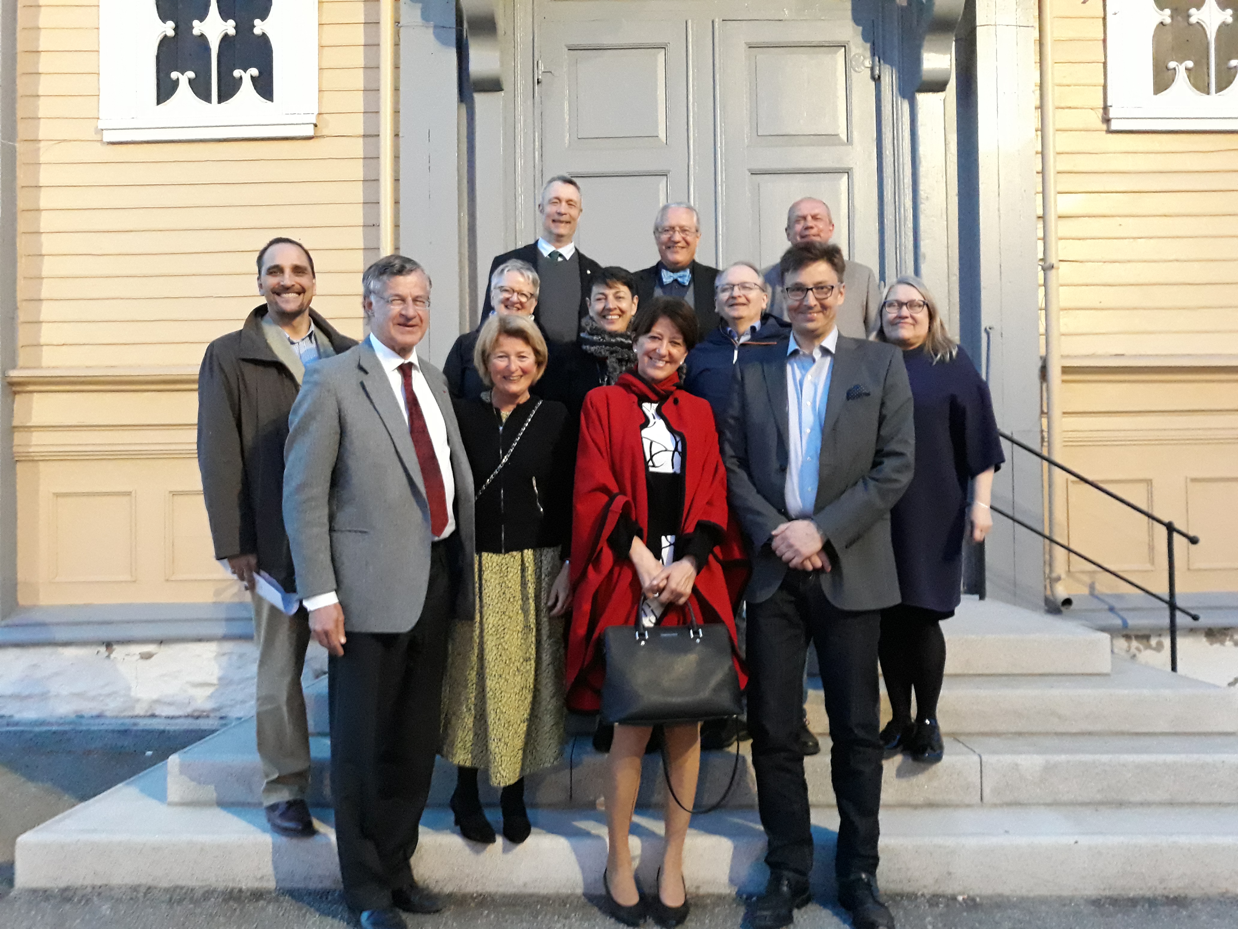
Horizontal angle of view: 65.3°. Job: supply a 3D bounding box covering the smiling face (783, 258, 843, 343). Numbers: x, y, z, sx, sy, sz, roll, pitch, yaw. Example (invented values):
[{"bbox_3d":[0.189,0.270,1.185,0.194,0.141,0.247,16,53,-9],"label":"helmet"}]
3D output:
[{"bbox_3d":[0.547,-0.453,2.710,0.166,0.238,0.170,-2,-2,19],"label":"smiling face"}]

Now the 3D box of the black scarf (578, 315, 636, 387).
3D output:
[{"bbox_3d":[-0.025,-0.384,3.290,0.250,0.270,0.200,0,-2,-2],"label":"black scarf"}]

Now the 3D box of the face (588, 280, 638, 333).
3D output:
[{"bbox_3d":[-0.020,-0.539,3.270,0.165,0.185,0.150,0,-2,-2],"label":"face"}]

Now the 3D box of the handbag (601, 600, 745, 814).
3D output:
[{"bbox_3d":[0.142,0.640,2.560,0.370,0.560,0.160,0,-2,-13],"label":"handbag"}]

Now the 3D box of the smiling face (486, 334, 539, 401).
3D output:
[{"bbox_3d":[-0.318,-0.291,2.890,0.155,0.200,0.155,0,-2,-6],"label":"smiling face"}]

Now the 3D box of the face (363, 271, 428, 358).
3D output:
[{"bbox_3d":[-0.615,-0.412,2.670,0.170,0.238,0.170,-1,-3,-32],"label":"face"}]

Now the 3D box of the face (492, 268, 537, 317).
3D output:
[{"bbox_3d":[-0.366,-0.594,3.380,0.160,0.180,0.155,9,-2,-12],"label":"face"}]

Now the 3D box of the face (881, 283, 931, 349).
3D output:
[{"bbox_3d":[0.974,-0.506,3.270,0.165,0.220,0.160,-1,-2,18],"label":"face"}]

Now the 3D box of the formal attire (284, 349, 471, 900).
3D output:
[{"bbox_3d":[-0.659,0.429,2.670,0.540,1.580,0.360,1,-3,-37],"label":"formal attire"}]

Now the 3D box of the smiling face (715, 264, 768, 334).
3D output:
[{"bbox_3d":[0.420,-0.565,3.300,0.175,0.235,0.170,0,-2,18],"label":"smiling face"}]

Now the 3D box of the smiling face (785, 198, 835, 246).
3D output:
[{"bbox_3d":[0.722,-0.907,3.650,0.178,0.205,0.170,-1,-2,12],"label":"smiling face"}]

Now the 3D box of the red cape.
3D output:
[{"bbox_3d":[0.115,0.217,2.765,0.540,0.970,0.380,0,-2,-10],"label":"red cape"}]

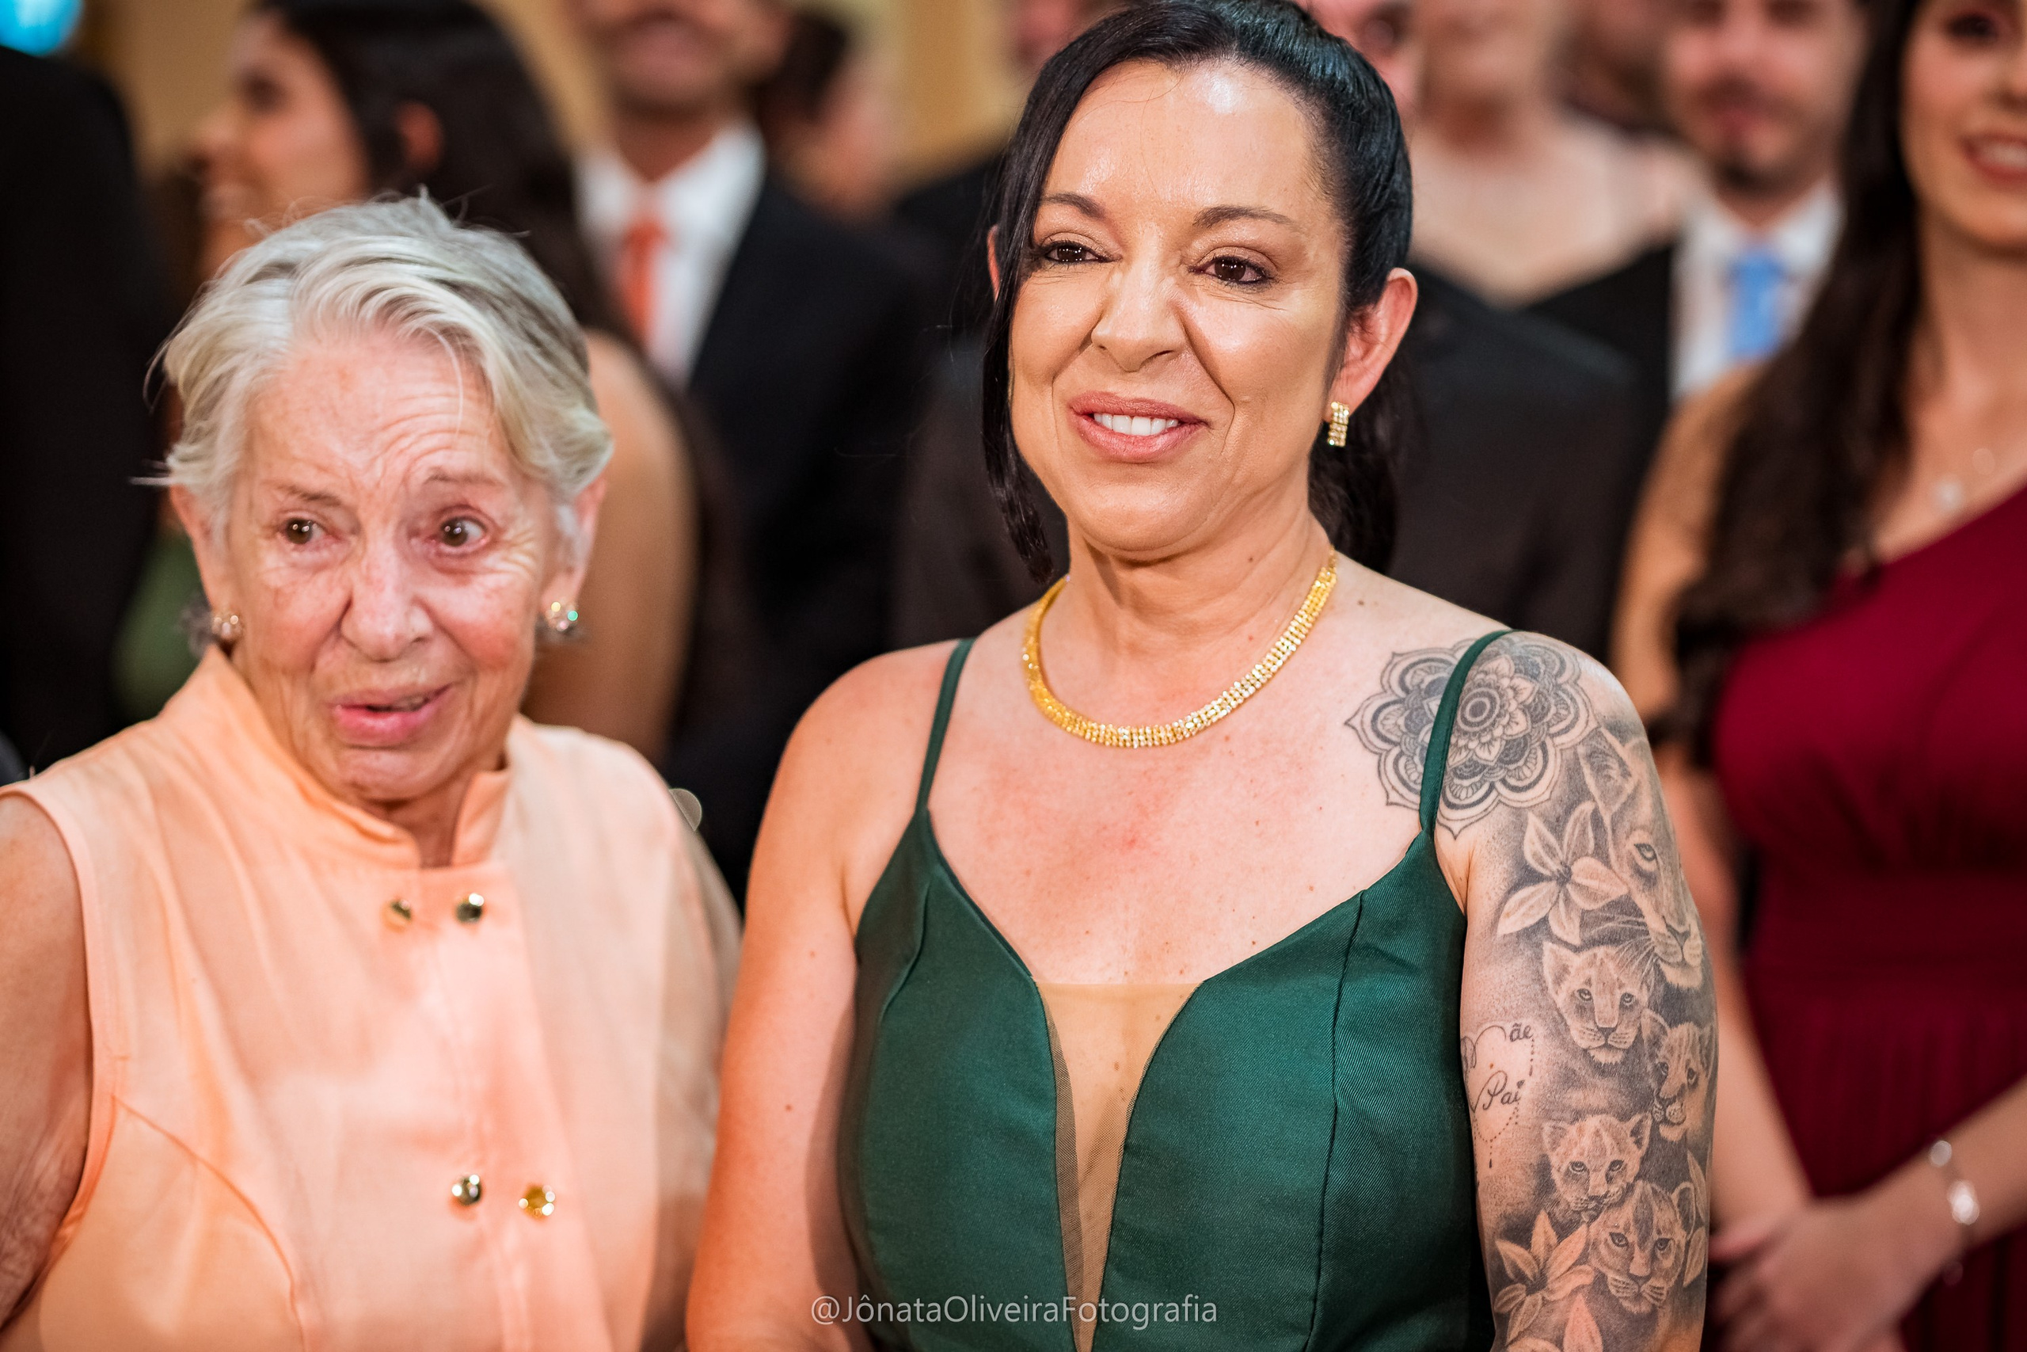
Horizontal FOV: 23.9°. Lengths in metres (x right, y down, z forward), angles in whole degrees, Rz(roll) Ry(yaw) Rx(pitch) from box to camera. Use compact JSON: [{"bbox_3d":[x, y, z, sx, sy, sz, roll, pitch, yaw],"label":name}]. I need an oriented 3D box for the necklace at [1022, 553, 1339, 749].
[{"bbox_3d":[0.068,-0.018,1.900,0.130,0.087,0.113,3,6,27],"label":"necklace"}]

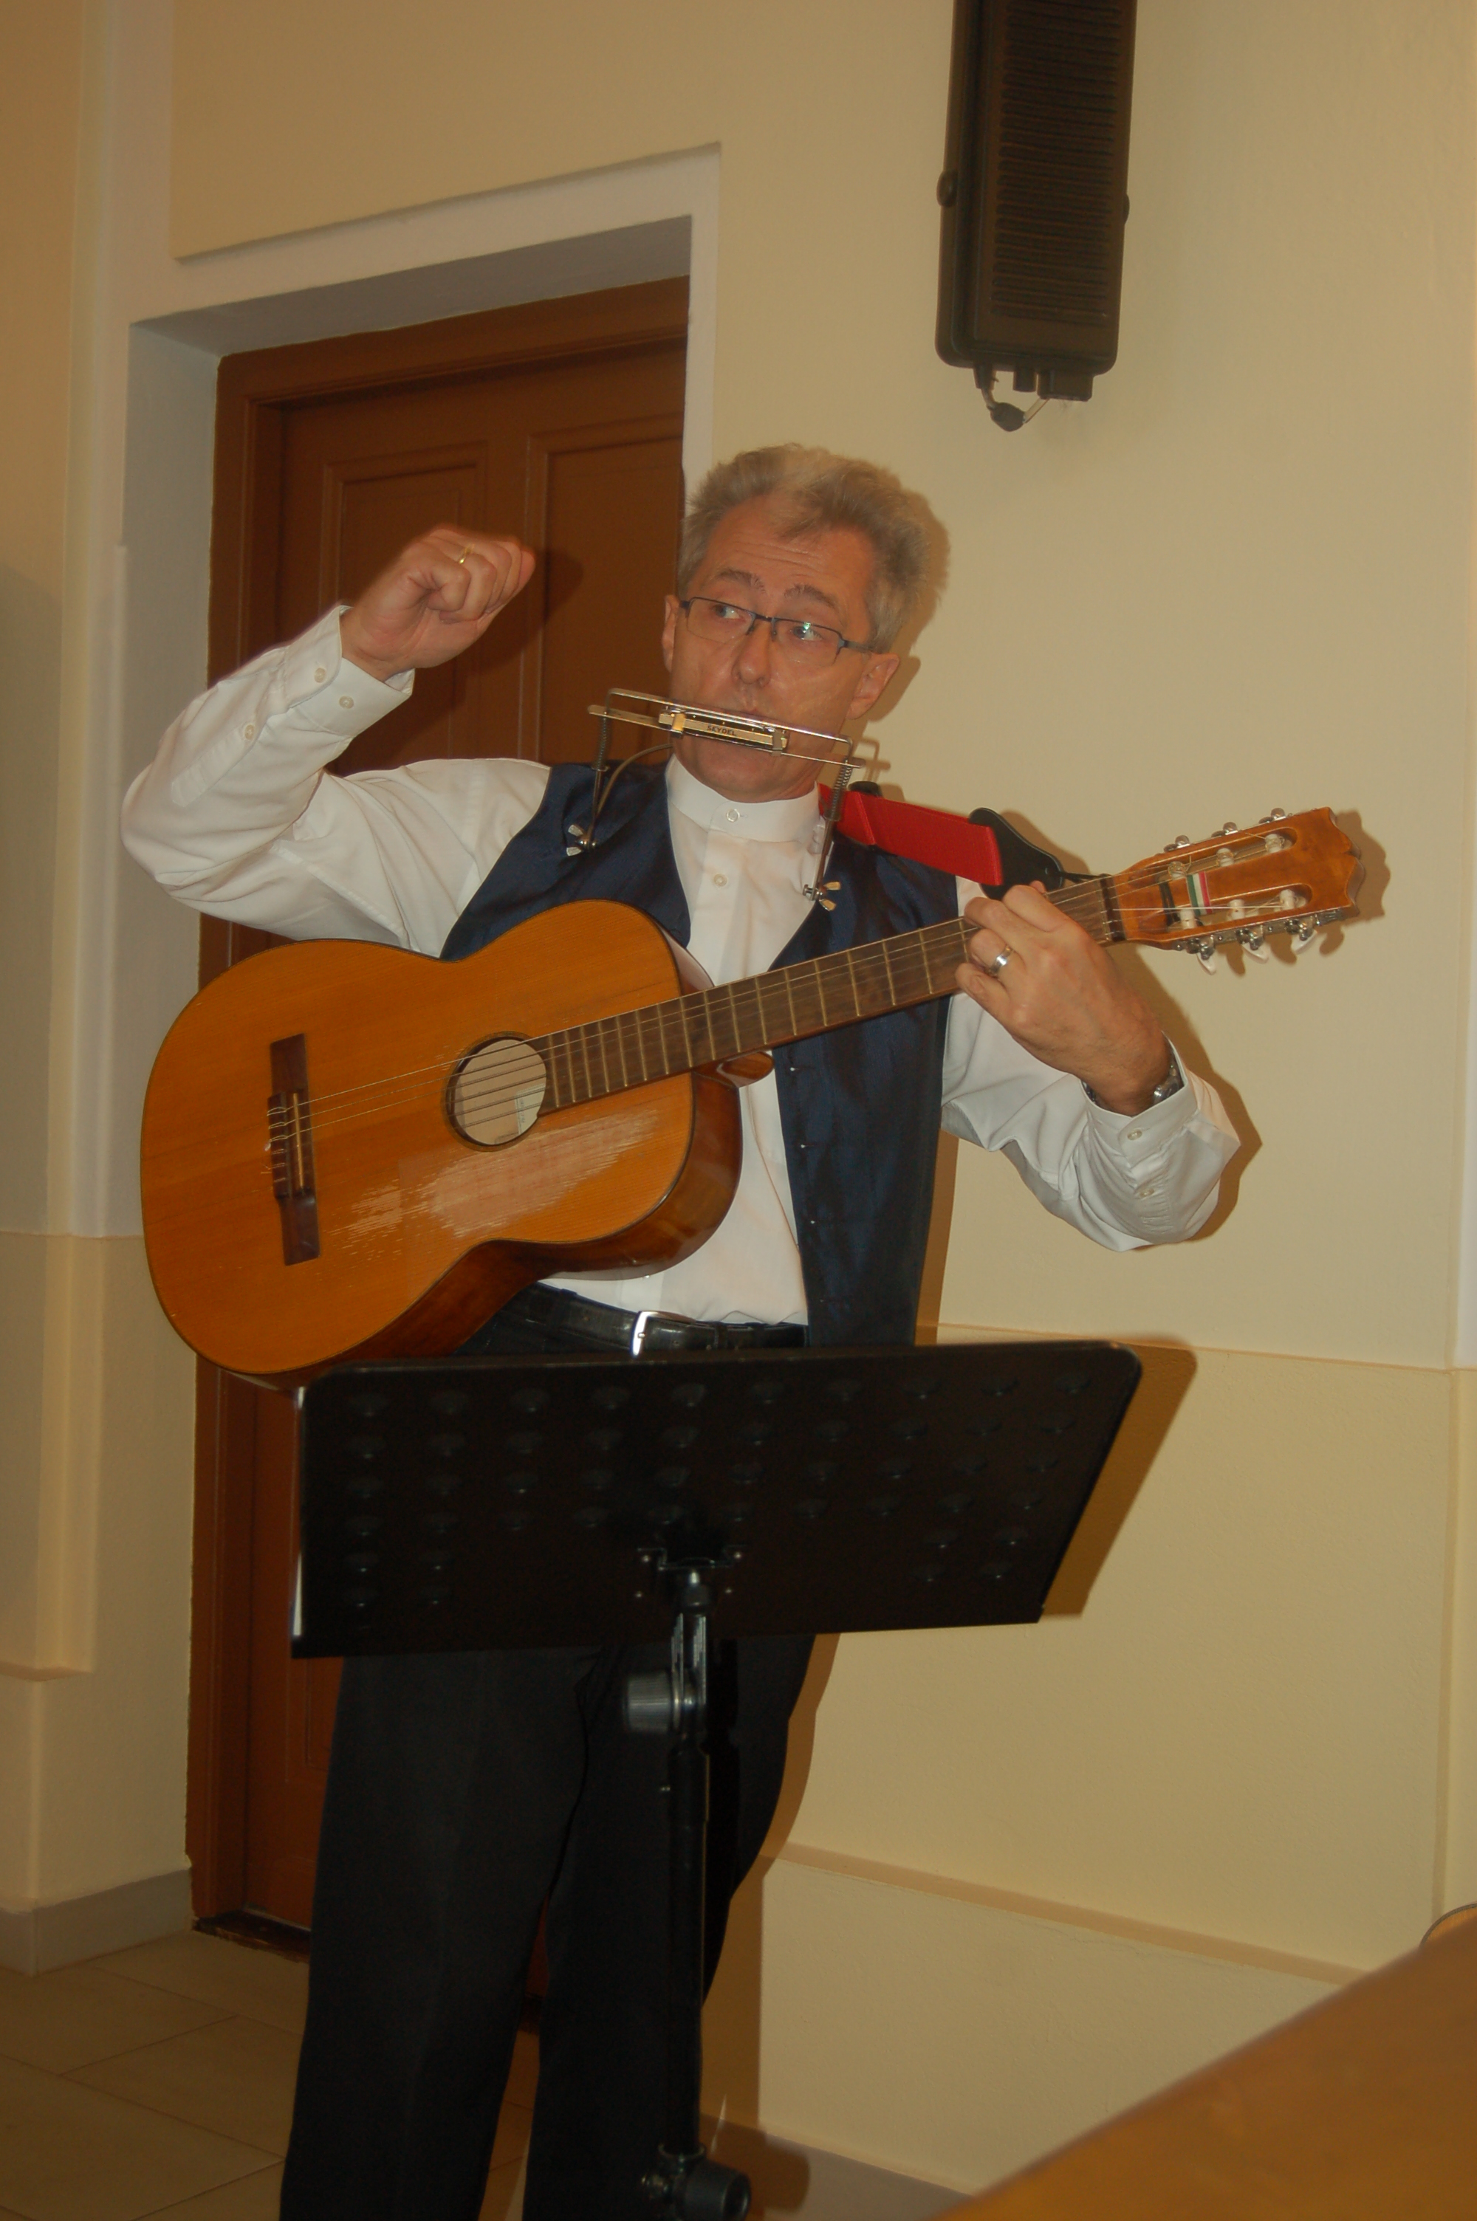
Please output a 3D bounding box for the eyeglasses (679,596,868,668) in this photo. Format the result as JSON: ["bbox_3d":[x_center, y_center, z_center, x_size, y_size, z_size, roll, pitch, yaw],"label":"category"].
[{"bbox_3d":[0.030,-0.386,2.330,0.140,0.041,0.142,15,9,7],"label":"eyeglasses"}]

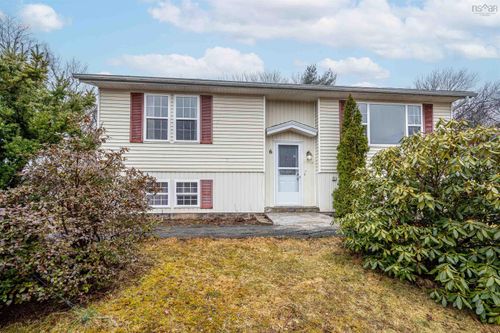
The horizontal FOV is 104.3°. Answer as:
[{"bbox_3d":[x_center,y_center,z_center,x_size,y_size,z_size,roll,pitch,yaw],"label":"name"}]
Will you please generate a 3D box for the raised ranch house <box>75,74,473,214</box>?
[{"bbox_3d":[0.850,-1.113,9.627,11.430,5.230,8.600,1,-1,-5],"label":"raised ranch house"}]

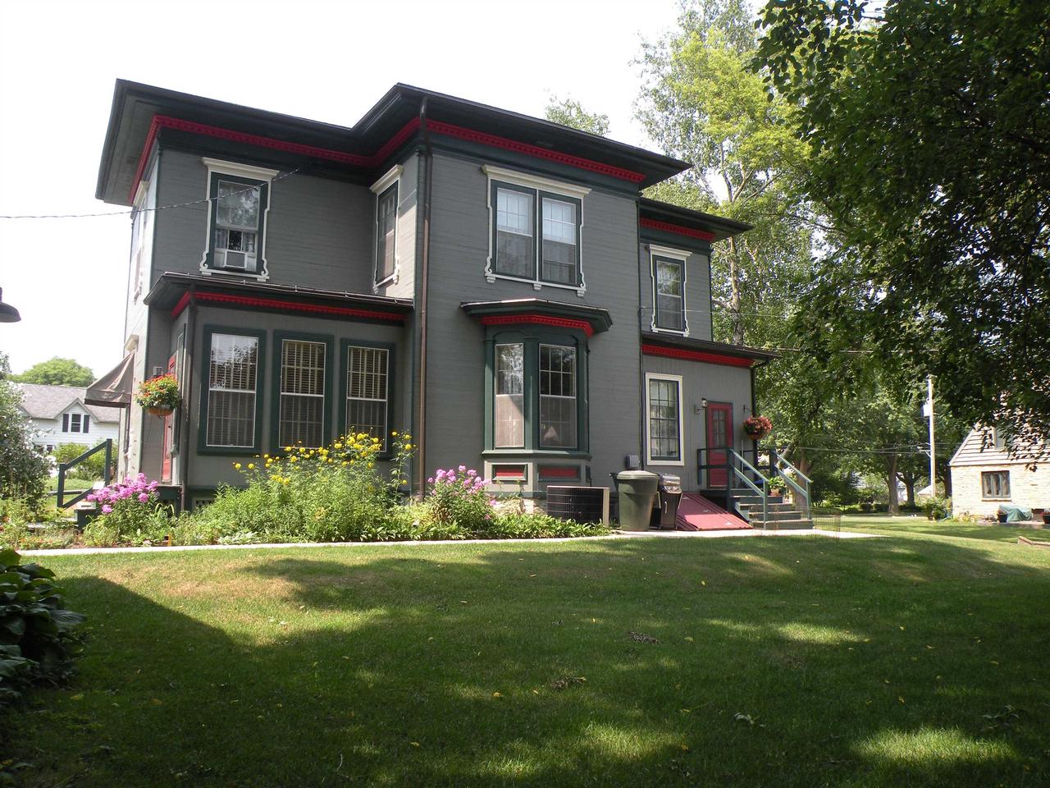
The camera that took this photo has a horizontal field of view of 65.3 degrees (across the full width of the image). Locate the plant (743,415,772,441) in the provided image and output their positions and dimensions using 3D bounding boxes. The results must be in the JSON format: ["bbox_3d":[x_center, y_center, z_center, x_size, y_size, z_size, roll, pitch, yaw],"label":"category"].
[{"bbox_3d":[5.692,0.835,20.079,0.700,0.600,0.700,0,-6,0],"label":"plant"}]

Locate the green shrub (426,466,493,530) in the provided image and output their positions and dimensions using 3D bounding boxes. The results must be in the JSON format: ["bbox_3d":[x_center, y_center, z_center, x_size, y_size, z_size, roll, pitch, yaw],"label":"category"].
[{"bbox_3d":[-1.205,1.939,14.950,1.120,1.180,1.000,4,-8,-31],"label":"green shrub"}]

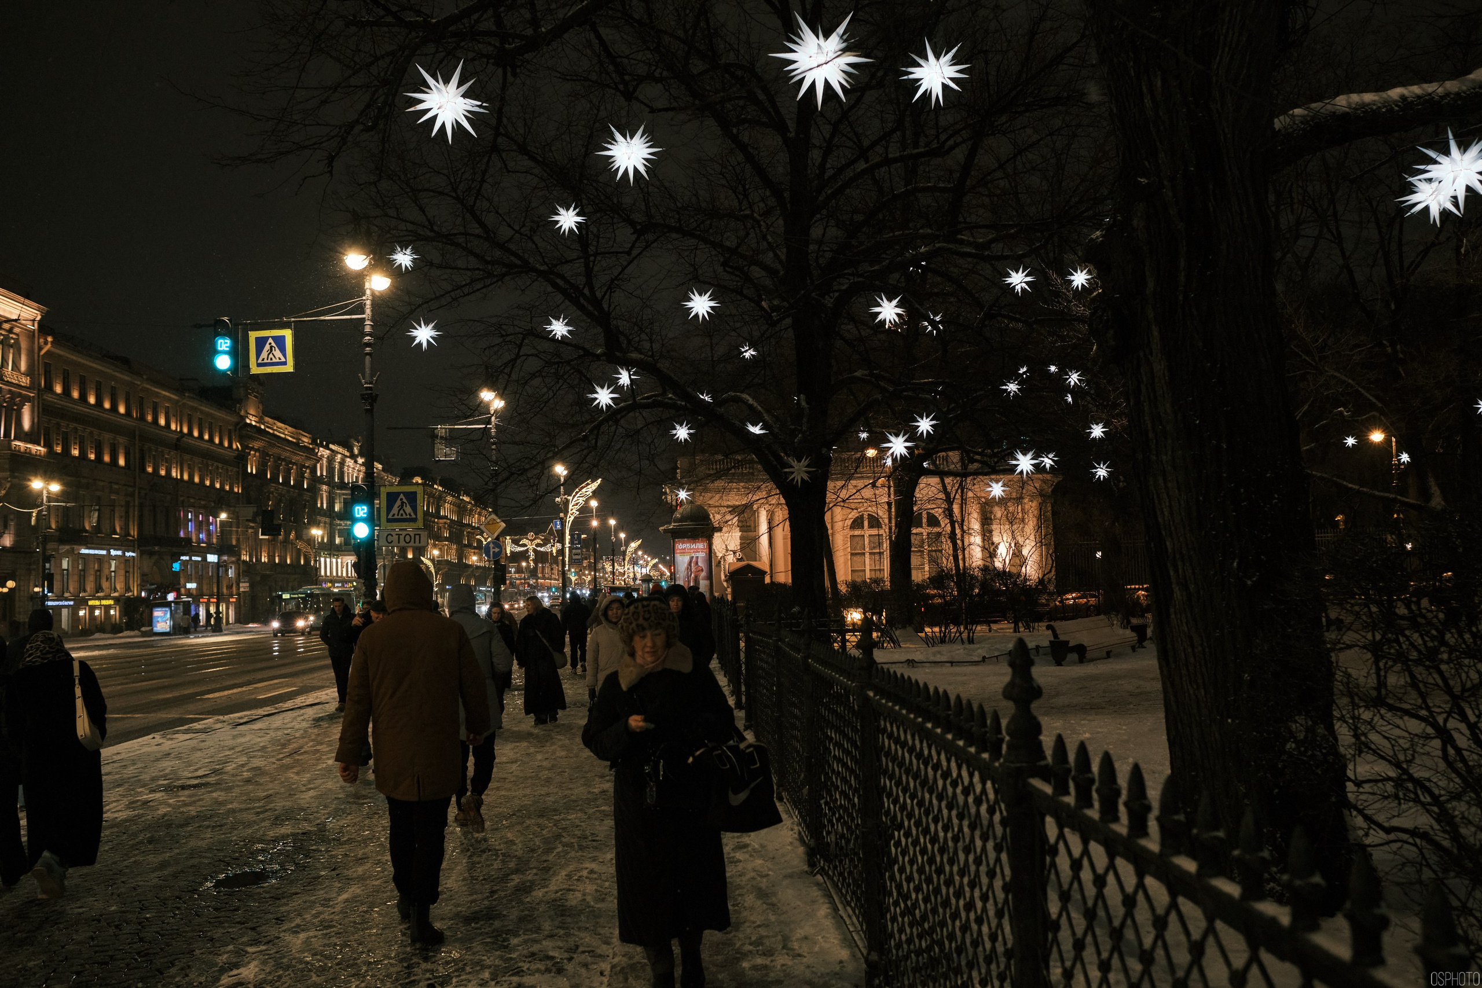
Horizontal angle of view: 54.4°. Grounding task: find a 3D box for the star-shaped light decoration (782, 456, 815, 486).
[{"bbox_3d":[1.258,-0.498,31.000,0.670,0.670,0.670,-1,-4,0],"label":"star-shaped light decoration"}]

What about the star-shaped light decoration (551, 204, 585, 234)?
[{"bbox_3d":[-3.665,-5.805,30.500,0.690,0.690,0.690,-1,-4,0],"label":"star-shaped light decoration"}]

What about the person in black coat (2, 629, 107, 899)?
[{"bbox_3d":[-4.108,1.584,8.683,0.540,1.560,0.480,-1,-4,0],"label":"person in black coat"}]

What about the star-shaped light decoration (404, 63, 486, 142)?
[{"bbox_3d":[-2.546,-3.371,12.400,0.670,0.670,0.670,-1,-4,0],"label":"star-shaped light decoration"}]

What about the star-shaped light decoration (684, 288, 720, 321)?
[{"bbox_3d":[-0.801,-3.847,29.300,0.700,0.700,0.700,-1,-4,0],"label":"star-shaped light decoration"}]

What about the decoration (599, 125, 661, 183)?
[{"bbox_3d":[-1.187,-3.612,15.300,0.660,0.630,0.640,-1,-4,-4],"label":"decoration"}]

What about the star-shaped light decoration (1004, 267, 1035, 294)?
[{"bbox_3d":[6.185,-4.741,32.000,0.660,0.630,0.640,-2,-4,11],"label":"star-shaped light decoration"}]

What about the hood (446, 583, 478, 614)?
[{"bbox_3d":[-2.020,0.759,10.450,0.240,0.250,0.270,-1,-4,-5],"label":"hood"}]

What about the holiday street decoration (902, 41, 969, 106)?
[{"bbox_3d":[1.912,-4.139,14.200,0.660,0.630,0.640,-2,-4,8],"label":"holiday street decoration"}]

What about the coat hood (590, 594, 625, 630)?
[{"bbox_3d":[-1.135,1.029,12.500,0.270,0.290,0.270,0,-4,-9],"label":"coat hood"}]

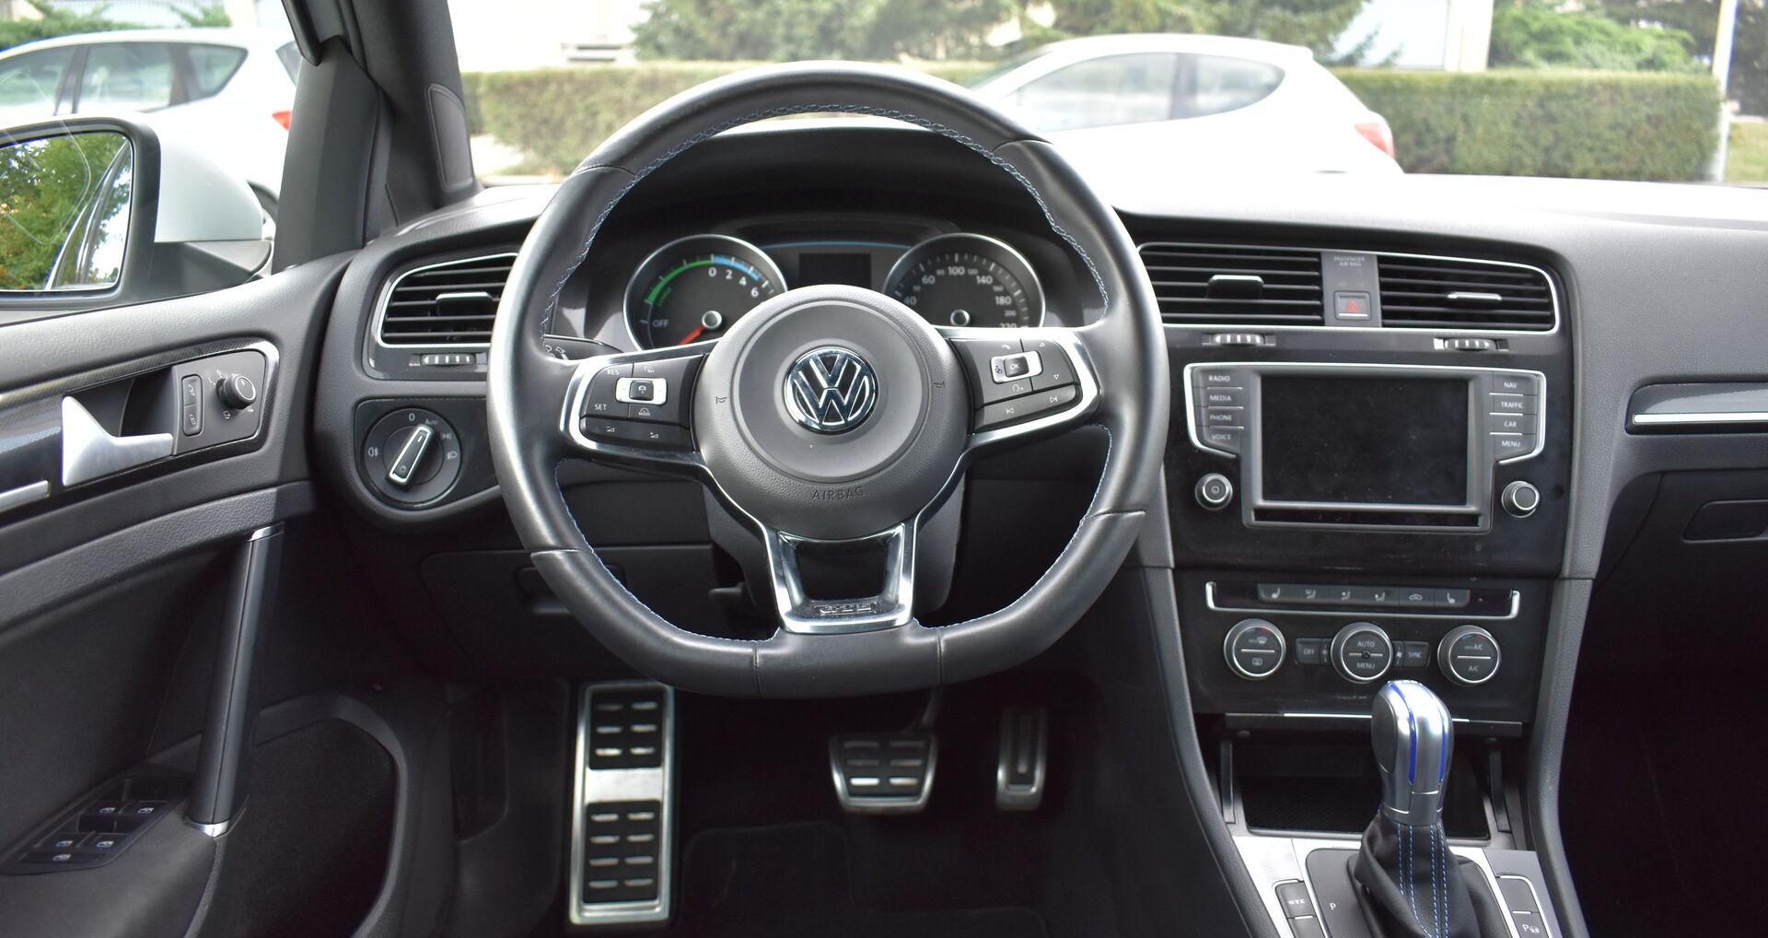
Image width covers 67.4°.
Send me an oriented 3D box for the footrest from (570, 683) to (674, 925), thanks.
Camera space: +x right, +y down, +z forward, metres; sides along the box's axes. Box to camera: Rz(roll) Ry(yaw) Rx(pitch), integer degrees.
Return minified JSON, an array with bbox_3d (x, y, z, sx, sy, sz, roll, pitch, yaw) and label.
[{"bbox_3d":[-0.229,0.290,1.161,0.083,0.207,0.016,0,-16,-1],"label":"footrest"}]

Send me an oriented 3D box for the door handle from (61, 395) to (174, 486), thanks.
[{"bbox_3d":[-0.428,-0.020,0.729,0.022,0.047,0.098,2,11,5],"label":"door handle"}]

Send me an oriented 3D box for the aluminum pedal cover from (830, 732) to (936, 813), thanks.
[{"bbox_3d":[-0.001,0.271,1.183,0.093,0.071,0.020,0,-17,-1],"label":"aluminum pedal cover"}]

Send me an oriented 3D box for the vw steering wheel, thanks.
[{"bbox_3d":[-0.030,-0.051,0.757,0.370,0.353,0.100,-3,-10,-2],"label":"vw steering wheel"}]

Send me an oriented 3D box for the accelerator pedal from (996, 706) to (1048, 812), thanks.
[{"bbox_3d":[0.126,0.266,1.218,0.045,0.098,0.020,0,-20,-1],"label":"accelerator pedal"}]

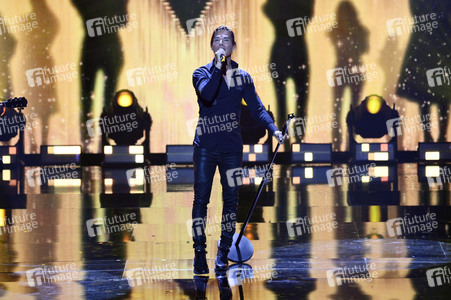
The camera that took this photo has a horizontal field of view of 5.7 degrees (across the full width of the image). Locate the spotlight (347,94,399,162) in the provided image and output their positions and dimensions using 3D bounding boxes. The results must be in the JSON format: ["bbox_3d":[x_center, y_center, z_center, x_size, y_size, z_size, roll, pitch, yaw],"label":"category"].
[{"bbox_3d":[1.292,-0.189,39.600,0.460,0.600,0.430,-1,6,0],"label":"spotlight"}]

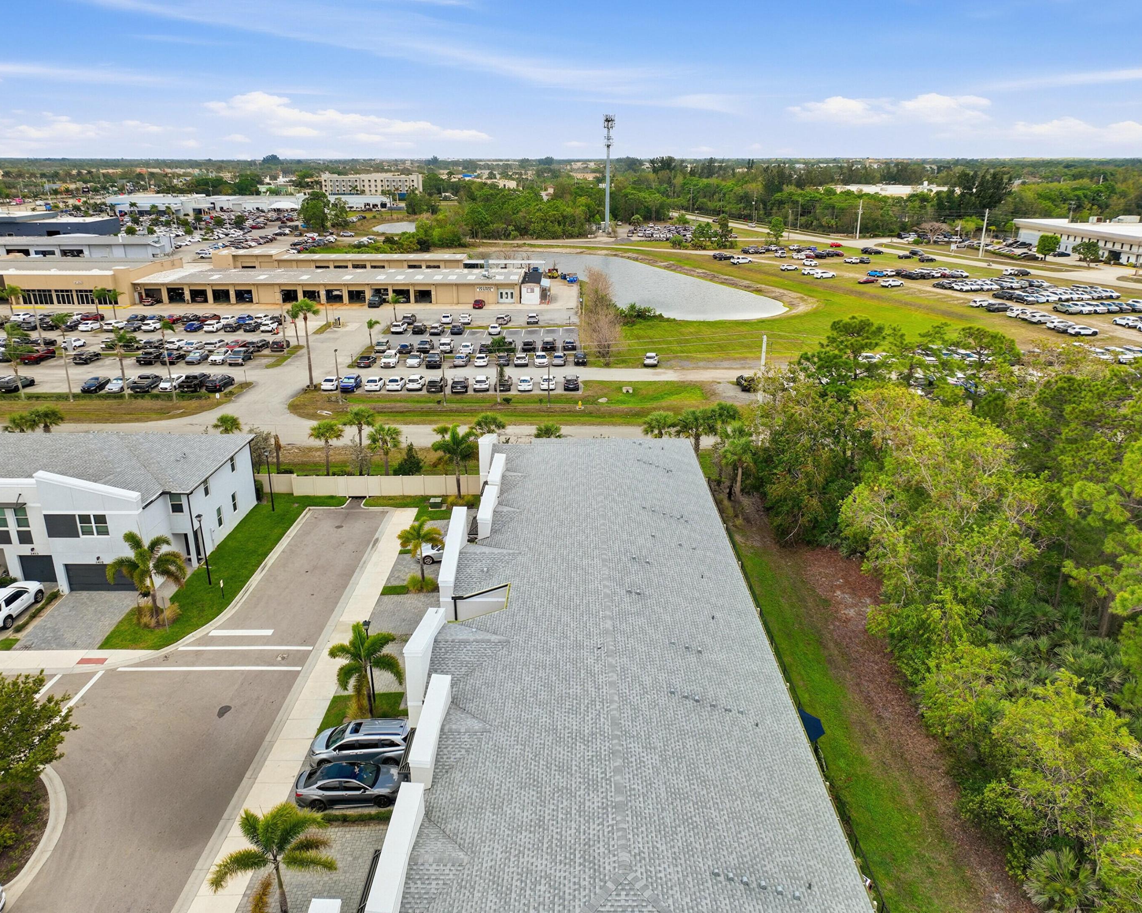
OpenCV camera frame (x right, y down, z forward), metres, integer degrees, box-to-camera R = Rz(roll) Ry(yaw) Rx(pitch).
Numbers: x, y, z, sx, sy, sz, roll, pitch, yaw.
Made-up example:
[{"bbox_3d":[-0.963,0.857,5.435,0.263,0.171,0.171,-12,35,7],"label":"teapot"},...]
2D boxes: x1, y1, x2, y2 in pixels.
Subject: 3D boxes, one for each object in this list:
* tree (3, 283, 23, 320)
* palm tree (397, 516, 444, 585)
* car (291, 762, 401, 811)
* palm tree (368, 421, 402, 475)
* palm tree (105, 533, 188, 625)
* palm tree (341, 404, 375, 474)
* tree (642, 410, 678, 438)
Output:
[{"bbox_3d":[-97.600,-27.073,147.946,2.950,6.300,2.950,0,19,0],"label":"tree"},{"bbox_3d":[-9.930,6.275,56.216,3.100,4.650,3.100,0,19,0],"label":"palm tree"},{"bbox_3d":[-9.586,14.302,37.010,4.880,1.445,1.840,-1,20,-3],"label":"car"},{"bbox_3d":[-15.940,-0.173,72.643,3.000,5.638,3.000,0,20,0],"label":"palm tree"},{"bbox_3d":[-25.500,7.340,51.184,4.450,6.000,4.450,0,19,0],"label":"palm tree"},{"bbox_3d":[-18.124,-1.005,72.878,3.000,7.047,3.000,0,20,0],"label":"palm tree"},{"bbox_3d":[7.593,-0.844,73.465,3.100,6.351,3.100,0,20,0],"label":"tree"}]

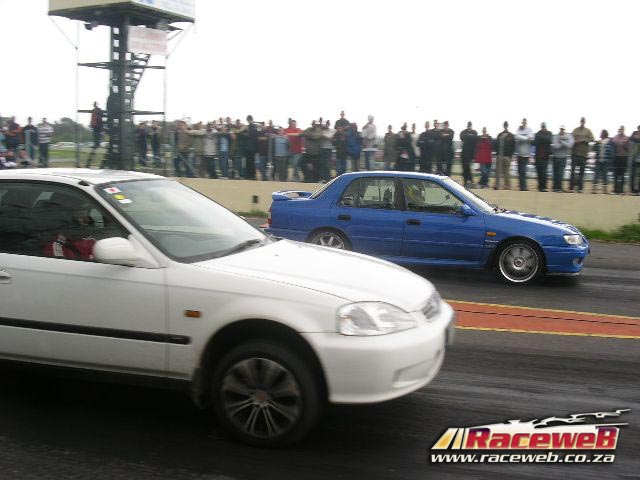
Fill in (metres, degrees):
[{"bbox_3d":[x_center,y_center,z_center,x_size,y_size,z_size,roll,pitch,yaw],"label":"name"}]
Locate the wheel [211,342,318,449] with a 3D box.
[{"bbox_3d":[-0.292,0.847,3.899,0.595,0.595,0.200,3,8,18],"label":"wheel"}]

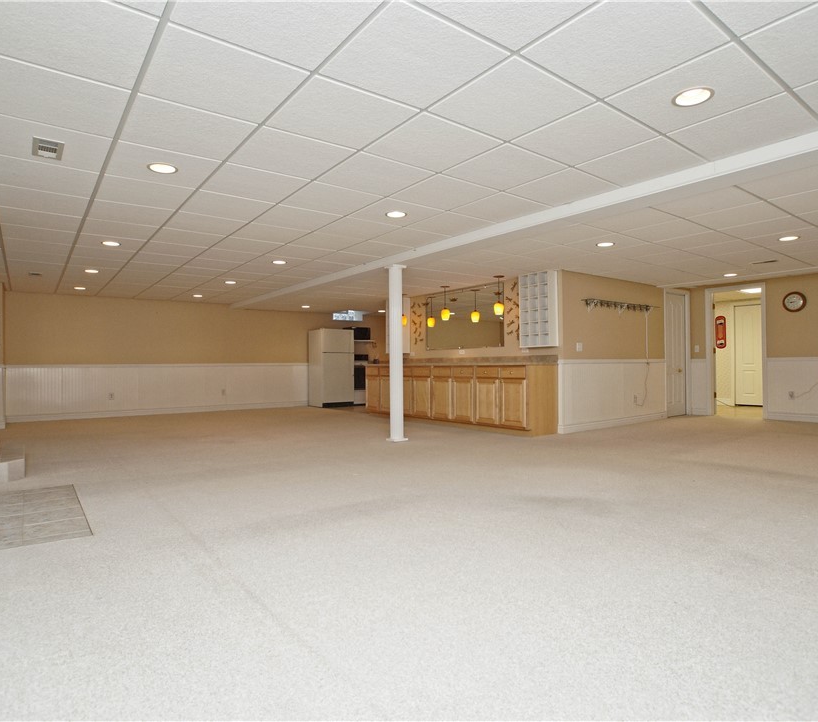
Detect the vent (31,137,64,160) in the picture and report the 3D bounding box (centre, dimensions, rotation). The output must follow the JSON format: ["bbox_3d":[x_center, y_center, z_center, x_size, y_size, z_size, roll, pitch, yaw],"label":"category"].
[{"bbox_3d":[-2.121,-1.239,2.835,0.150,0.025,0.290,0,0,-37],"label":"vent"}]

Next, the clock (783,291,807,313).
[{"bbox_3d":[5.897,-0.895,7.372,0.050,0.320,0.320,0,0,-37],"label":"clock"}]

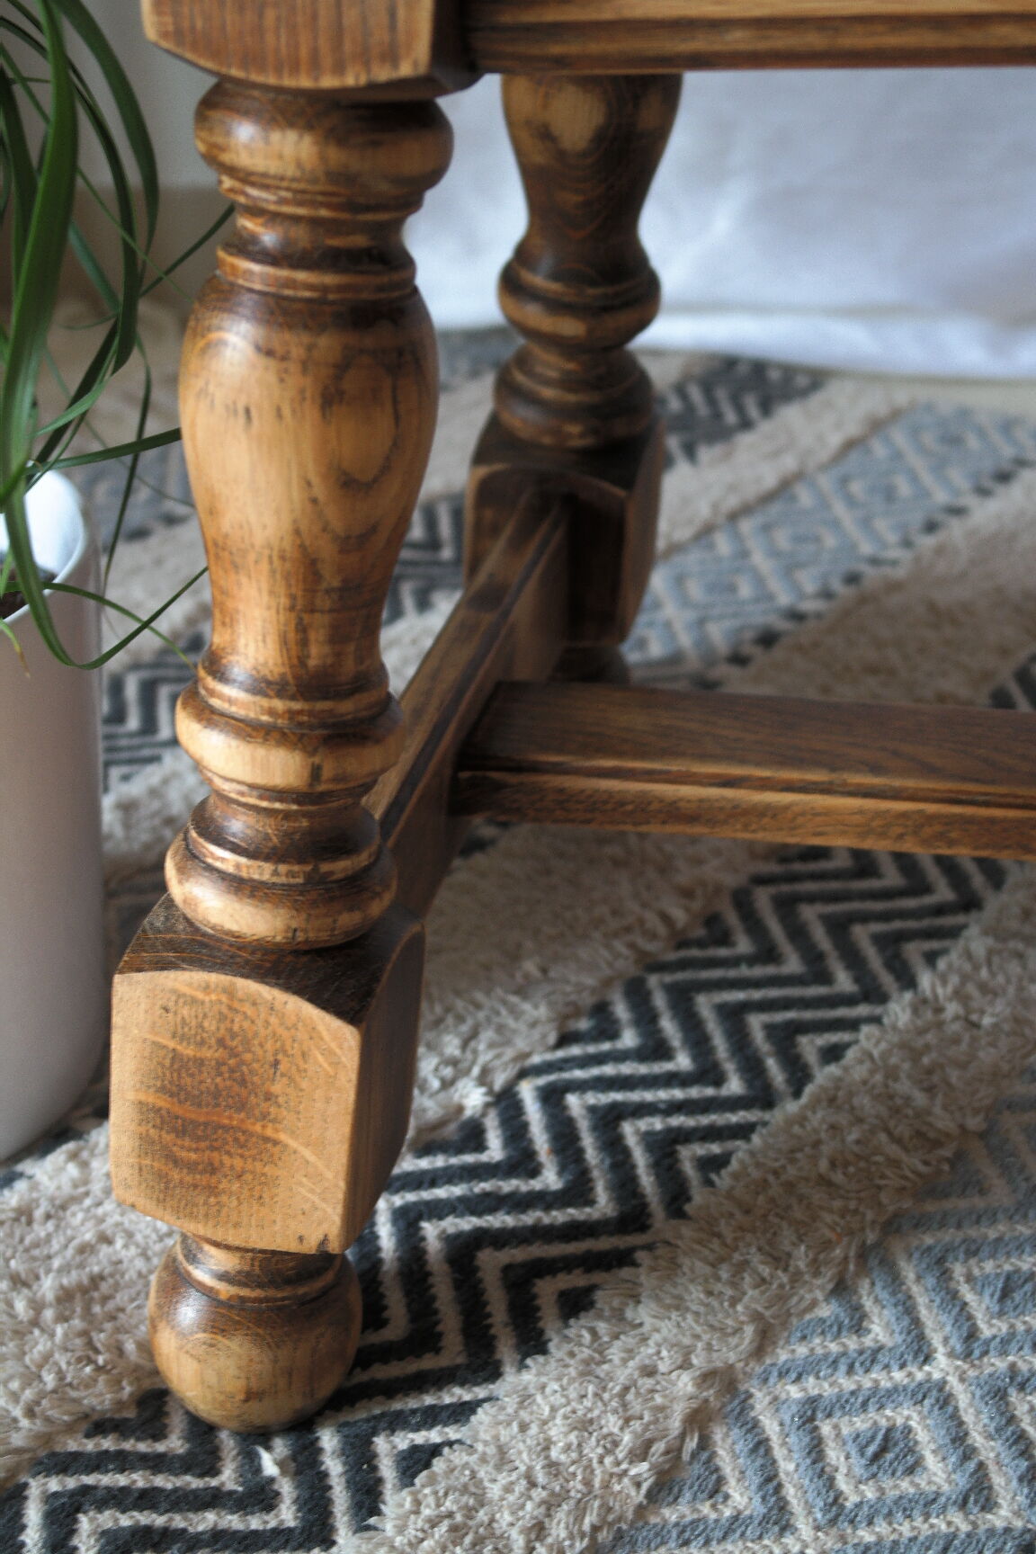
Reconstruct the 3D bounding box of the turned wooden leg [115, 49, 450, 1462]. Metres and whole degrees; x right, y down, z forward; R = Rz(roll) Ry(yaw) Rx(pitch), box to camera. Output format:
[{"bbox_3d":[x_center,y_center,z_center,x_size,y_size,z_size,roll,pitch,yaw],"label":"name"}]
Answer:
[{"bbox_3d":[-0.051,0.010,0.507,0.056,0.323,0.054,11,26,11],"label":"turned wooden leg"}]

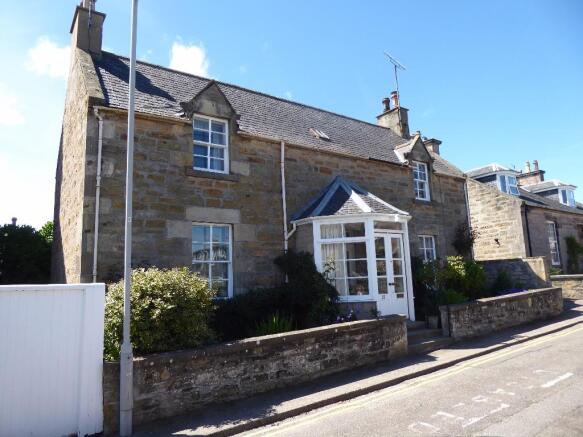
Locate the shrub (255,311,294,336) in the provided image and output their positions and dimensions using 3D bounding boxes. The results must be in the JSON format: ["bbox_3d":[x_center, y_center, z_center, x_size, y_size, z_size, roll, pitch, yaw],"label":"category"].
[{"bbox_3d":[-0.258,1.795,7.051,0.700,0.550,0.500,5,-13,-34],"label":"shrub"}]

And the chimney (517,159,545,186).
[{"bbox_3d":[14.176,-2.569,24.877,0.600,1.750,1.350,5,-13,-34],"label":"chimney"}]

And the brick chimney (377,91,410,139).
[{"bbox_3d":[4.635,-4.558,19.198,0.700,2.200,1.330,5,-13,-34],"label":"brick chimney"}]

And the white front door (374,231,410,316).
[{"bbox_3d":[2.610,1.421,10.716,1.150,2.100,0.080,5,-13,-34],"label":"white front door"}]

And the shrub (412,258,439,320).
[{"bbox_3d":[3.652,1.928,11.618,0.800,1.700,0.800,5,-13,-34],"label":"shrub"}]

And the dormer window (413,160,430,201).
[{"bbox_3d":[4.553,-1.335,14.917,0.850,1.400,0.150,5,-13,-34],"label":"dormer window"}]

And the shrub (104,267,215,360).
[{"bbox_3d":[-1.870,1.331,5.964,1.550,1.300,1.400,5,-13,-34],"label":"shrub"}]

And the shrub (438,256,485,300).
[{"bbox_3d":[5.084,1.898,12.689,1.500,1.500,1.400,5,-13,-34],"label":"shrub"}]

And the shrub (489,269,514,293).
[{"bbox_3d":[7.321,2.226,14.616,0.900,1.000,0.800,5,-13,-34],"label":"shrub"}]

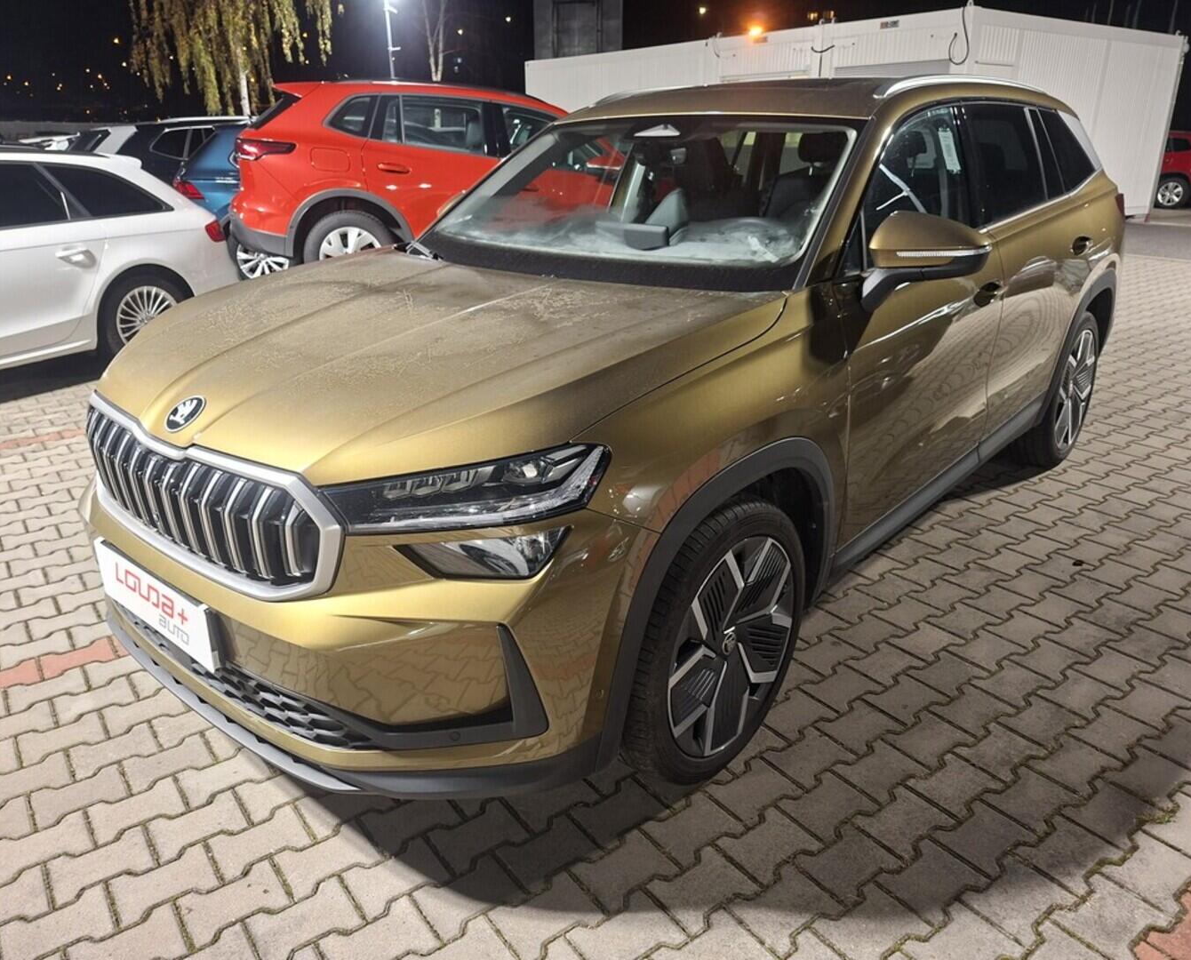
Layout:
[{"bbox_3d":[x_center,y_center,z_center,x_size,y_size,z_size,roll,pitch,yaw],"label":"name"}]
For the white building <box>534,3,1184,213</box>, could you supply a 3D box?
[{"bbox_3d":[4.091,-7.063,17.218,6.066,2.901,11.139,-15,26,-32],"label":"white building"}]

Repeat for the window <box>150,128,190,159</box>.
[{"bbox_3d":[-5.403,-4.269,10.800,0.520,0.390,0.060,-7,3,-15],"label":"window"}]

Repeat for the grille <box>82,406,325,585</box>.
[{"bbox_3d":[-0.880,0.032,1.866,0.980,0.290,0.100,16,25,40],"label":"grille"}]

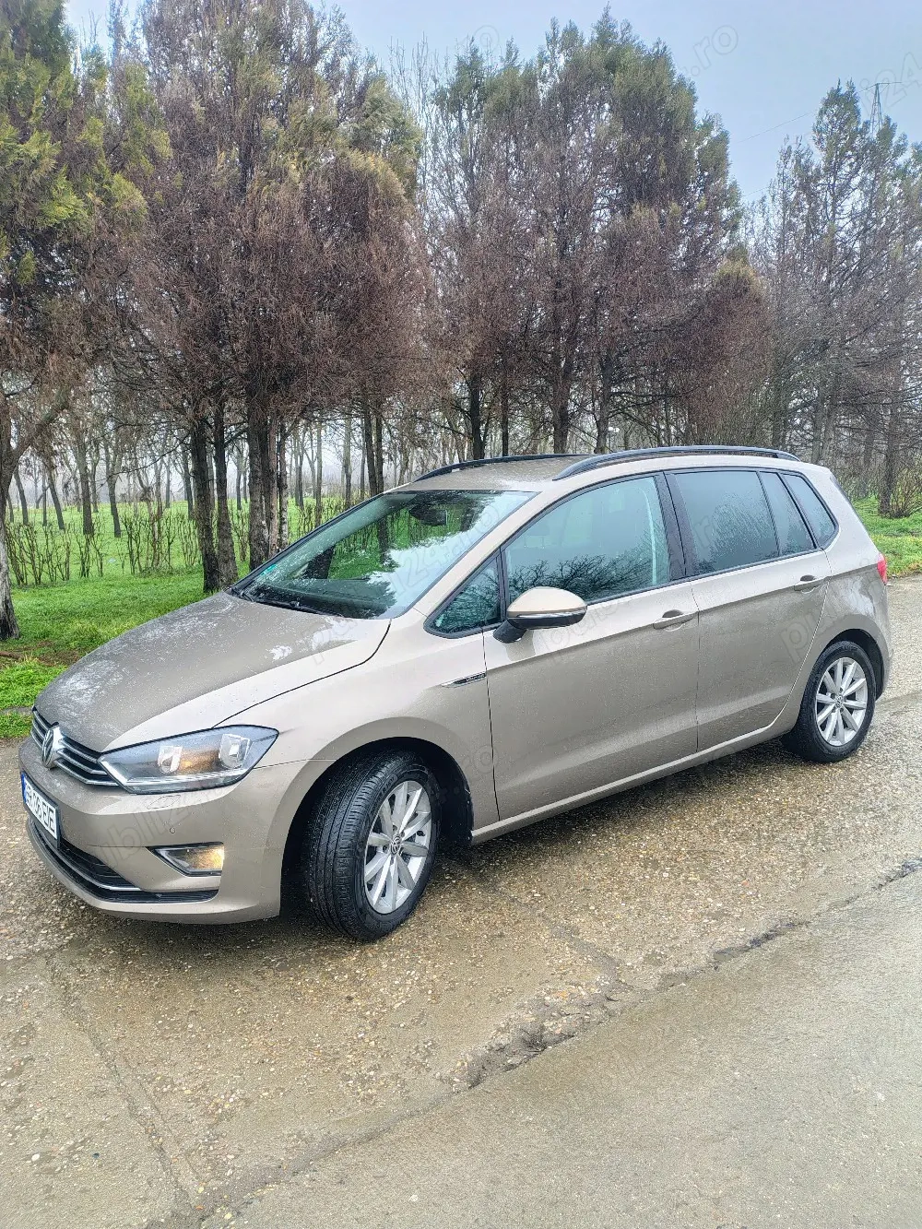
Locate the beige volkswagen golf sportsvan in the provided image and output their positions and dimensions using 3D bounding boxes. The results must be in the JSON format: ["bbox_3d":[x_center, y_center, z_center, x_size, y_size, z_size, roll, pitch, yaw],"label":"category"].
[{"bbox_3d":[0.287,0.063,4.295,4.340,1.590,1.840,-9,11,-35],"label":"beige volkswagen golf sportsvan"}]

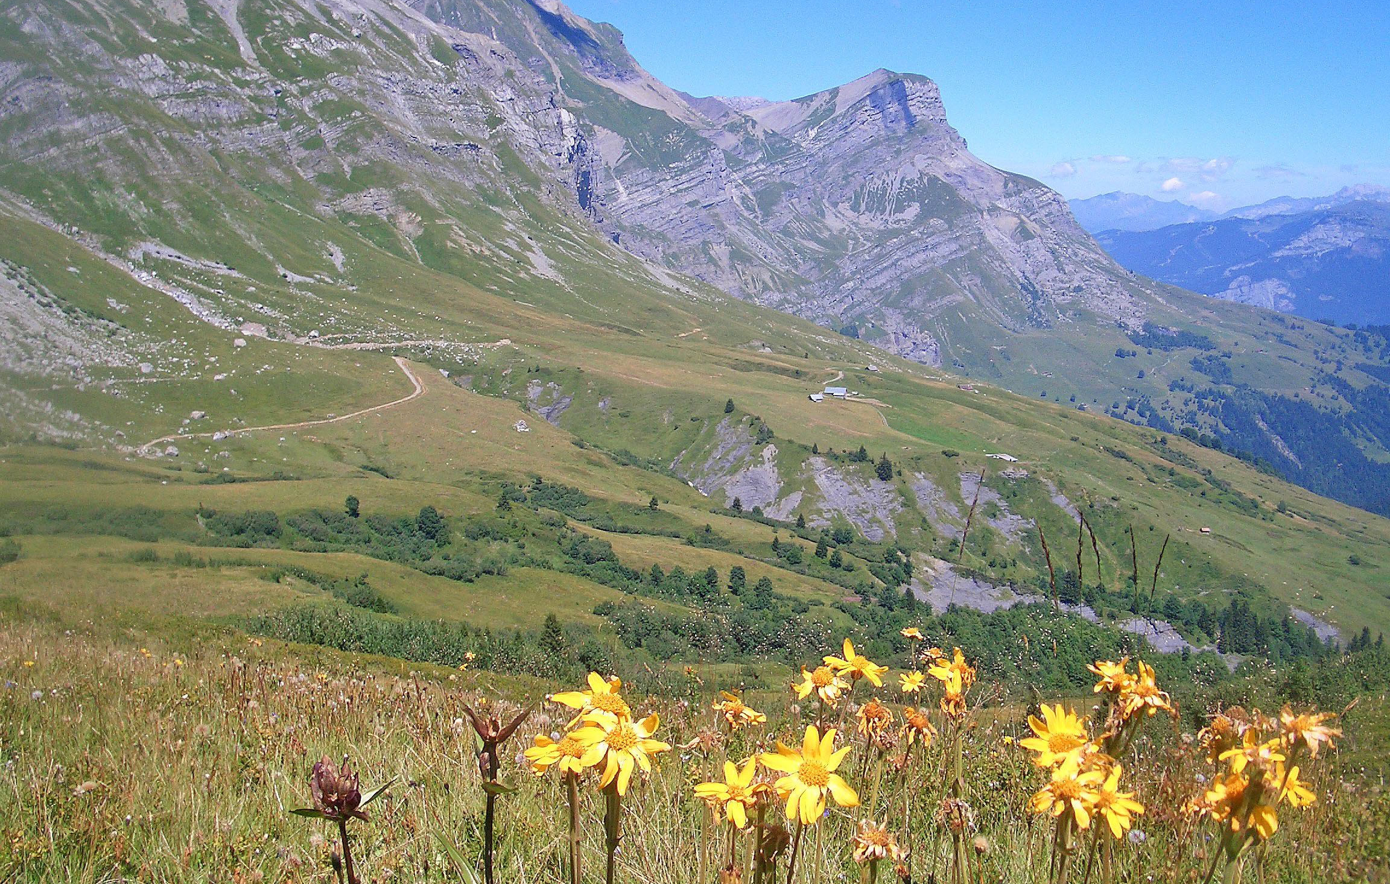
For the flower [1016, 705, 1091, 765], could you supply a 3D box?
[{"bbox_3d":[0.257,0.211,1.000,0.053,0.049,0.040,1,-26,19],"label":"flower"}]

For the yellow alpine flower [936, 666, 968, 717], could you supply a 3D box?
[{"bbox_3d":[0.242,0.235,1.320,0.029,0.049,0.032,1,-12,10],"label":"yellow alpine flower"}]

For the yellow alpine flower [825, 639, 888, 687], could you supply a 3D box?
[{"bbox_3d":[0.152,0.208,1.320,0.058,0.045,0.052,0,-17,2],"label":"yellow alpine flower"}]

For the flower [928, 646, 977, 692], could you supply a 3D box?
[{"bbox_3d":[0.242,0.214,1.320,0.046,0.043,0.040,0,-17,0],"label":"flower"}]

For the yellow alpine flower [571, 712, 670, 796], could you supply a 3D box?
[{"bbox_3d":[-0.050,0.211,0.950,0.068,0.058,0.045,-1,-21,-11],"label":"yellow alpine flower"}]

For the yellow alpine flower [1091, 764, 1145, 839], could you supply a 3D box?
[{"bbox_3d":[0.307,0.261,1.020,0.041,0.055,0.038,-1,-16,-23],"label":"yellow alpine flower"}]

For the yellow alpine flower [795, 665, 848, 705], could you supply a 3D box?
[{"bbox_3d":[0.114,0.219,1.270,0.049,0.037,0.042,1,-22,10],"label":"yellow alpine flower"}]

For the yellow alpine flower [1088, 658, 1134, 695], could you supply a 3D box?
[{"bbox_3d":[0.326,0.186,1.100,0.038,0.033,0.038,1,-16,17],"label":"yellow alpine flower"}]

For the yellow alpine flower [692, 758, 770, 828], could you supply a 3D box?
[{"bbox_3d":[0.028,0.269,1.080,0.058,0.056,0.040,0,-27,1],"label":"yellow alpine flower"}]

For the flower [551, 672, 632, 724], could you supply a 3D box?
[{"bbox_3d":[-0.072,0.182,0.980,0.058,0.042,0.050,-1,-32,-9],"label":"flower"}]

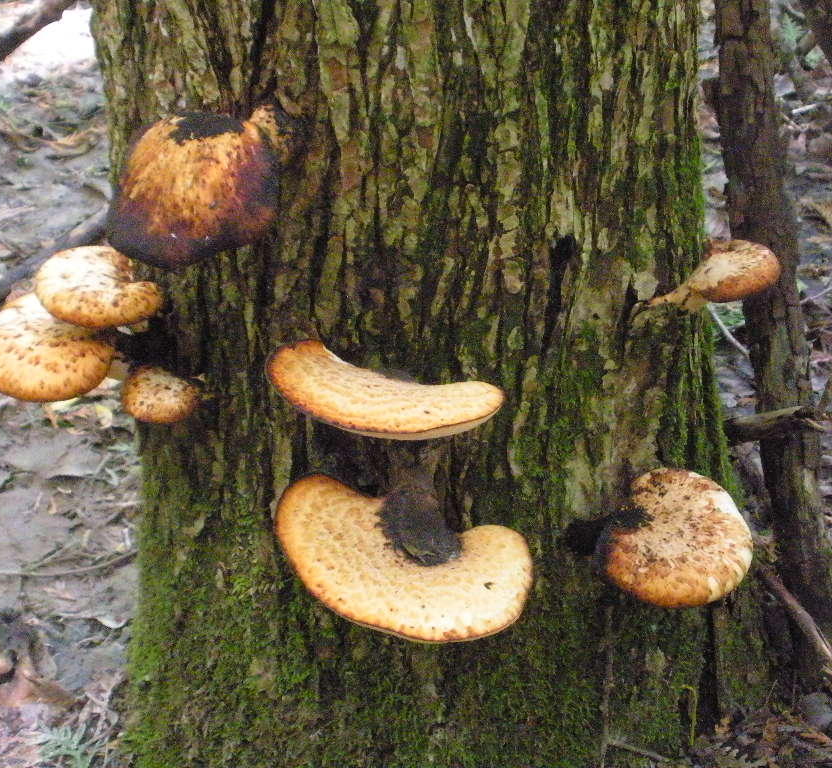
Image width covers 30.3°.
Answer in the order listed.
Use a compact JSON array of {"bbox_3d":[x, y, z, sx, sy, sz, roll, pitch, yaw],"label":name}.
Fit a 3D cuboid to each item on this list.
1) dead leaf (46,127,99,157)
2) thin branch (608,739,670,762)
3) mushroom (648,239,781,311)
[{"bbox_3d":[-0.607,-0.428,2.717,0.088,0.026,0.070,-2,32,0],"label":"dead leaf"},{"bbox_3d":[0.209,0.344,1.439,0.058,0.007,0.007,12,35,22],"label":"thin branch"},{"bbox_3d":[0.232,-0.085,1.200,0.100,0.042,0.070,11,34,19],"label":"mushroom"}]

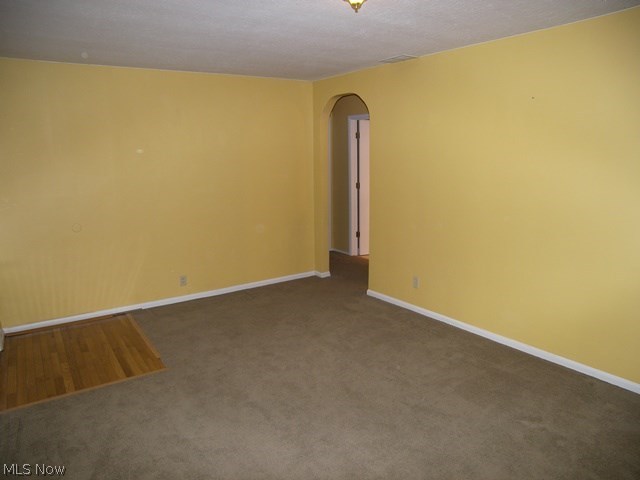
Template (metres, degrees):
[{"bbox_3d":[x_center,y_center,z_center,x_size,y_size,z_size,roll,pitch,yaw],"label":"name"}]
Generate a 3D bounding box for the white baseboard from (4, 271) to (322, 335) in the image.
[{"bbox_3d":[-1.413,0.623,4.856,3.366,0.077,0.030,-9,13,-35],"label":"white baseboard"}]

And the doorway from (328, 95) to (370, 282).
[{"bbox_3d":[0.338,-0.532,5.171,0.129,2.198,0.861,-8,13,-34],"label":"doorway"}]

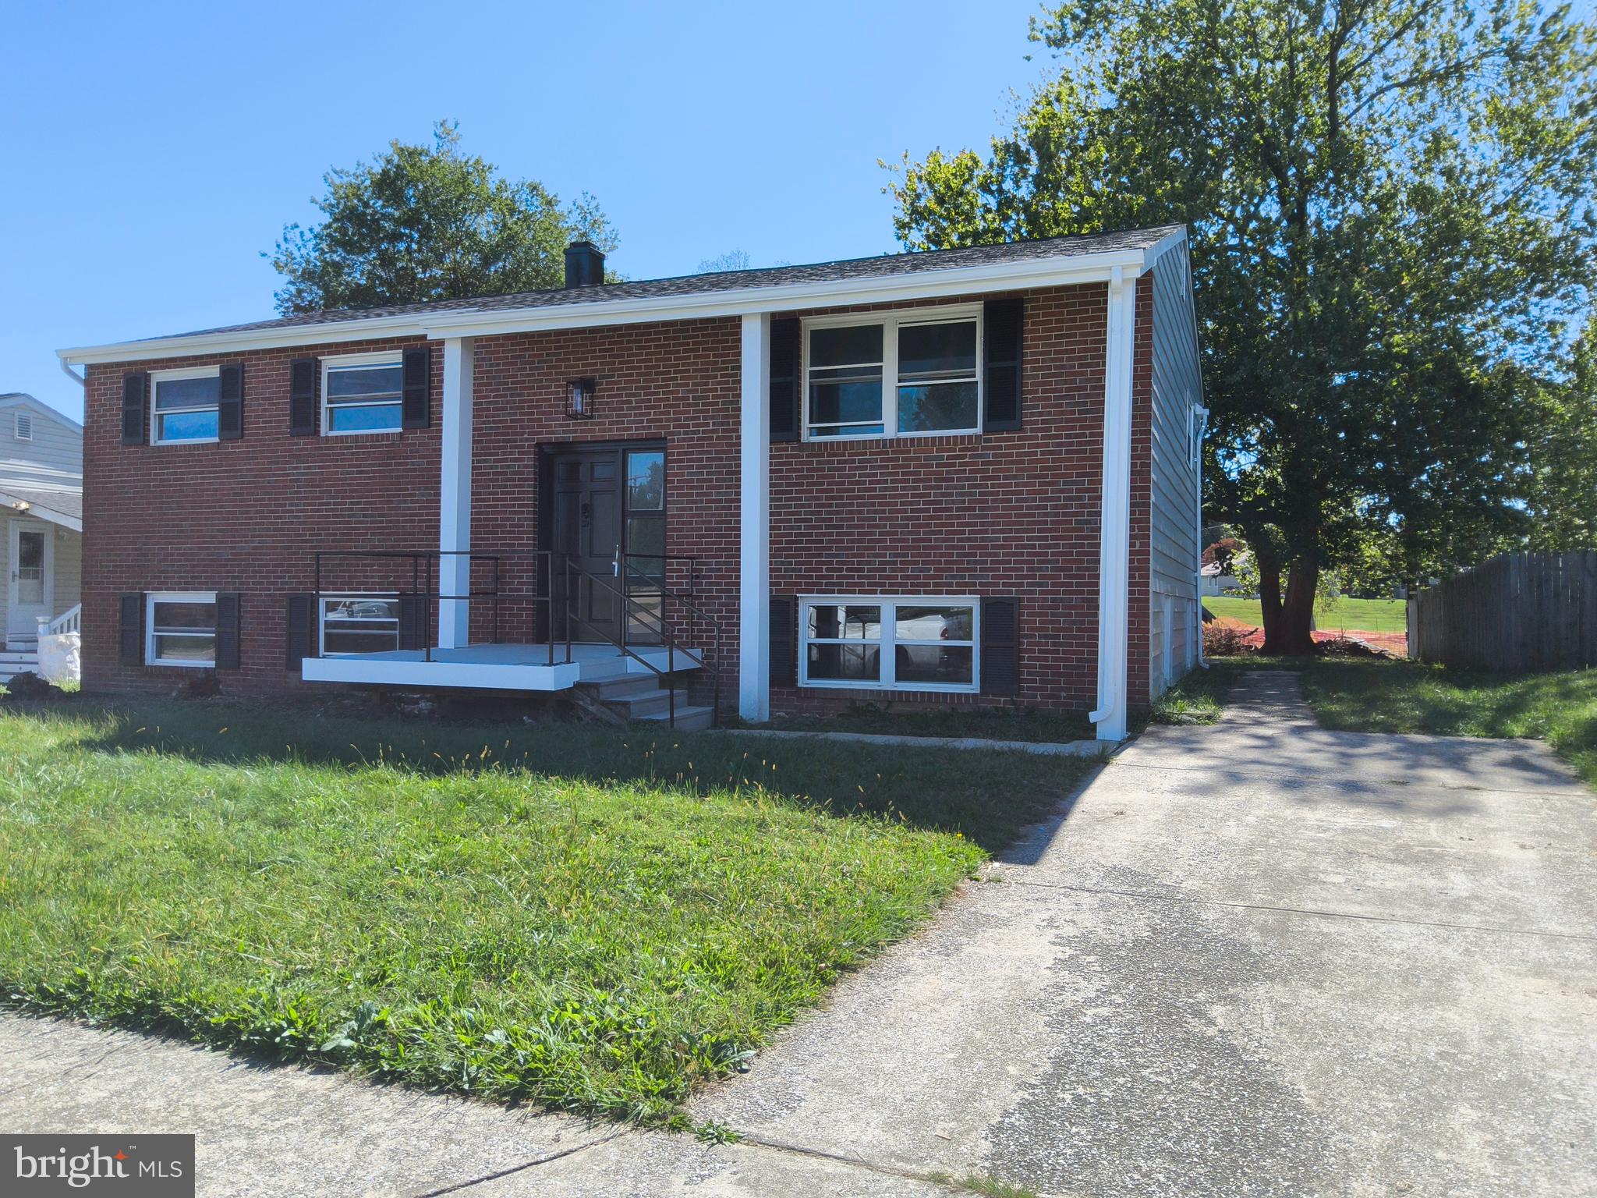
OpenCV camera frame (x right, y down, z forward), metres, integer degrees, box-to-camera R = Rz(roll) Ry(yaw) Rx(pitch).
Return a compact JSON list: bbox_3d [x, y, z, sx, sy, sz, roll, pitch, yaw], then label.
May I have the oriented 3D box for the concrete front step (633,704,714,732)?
[{"bbox_3d":[-0.983,0.994,9.184,0.280,0.150,0.867,1,0,21],"label":"concrete front step"}]

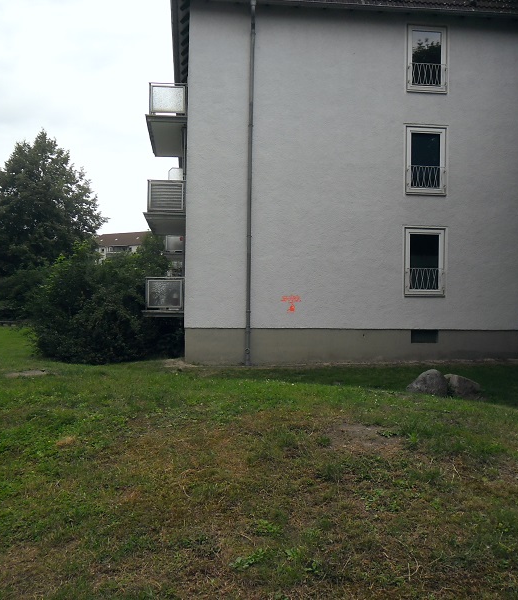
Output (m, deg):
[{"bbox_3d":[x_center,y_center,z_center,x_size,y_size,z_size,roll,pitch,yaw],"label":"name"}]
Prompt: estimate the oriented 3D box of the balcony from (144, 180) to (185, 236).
[{"bbox_3d":[-2.888,-2.797,19.765,1.226,1.085,4.270,1,-1,-7],"label":"balcony"}]

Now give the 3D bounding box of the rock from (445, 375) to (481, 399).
[{"bbox_3d":[3.392,1.450,10.400,0.620,0.420,0.500,1,-1,-7],"label":"rock"}]

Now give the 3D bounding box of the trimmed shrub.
[{"bbox_3d":[-4.221,-0.028,17.500,4.000,3.400,3.800,1,-1,-7],"label":"trimmed shrub"}]

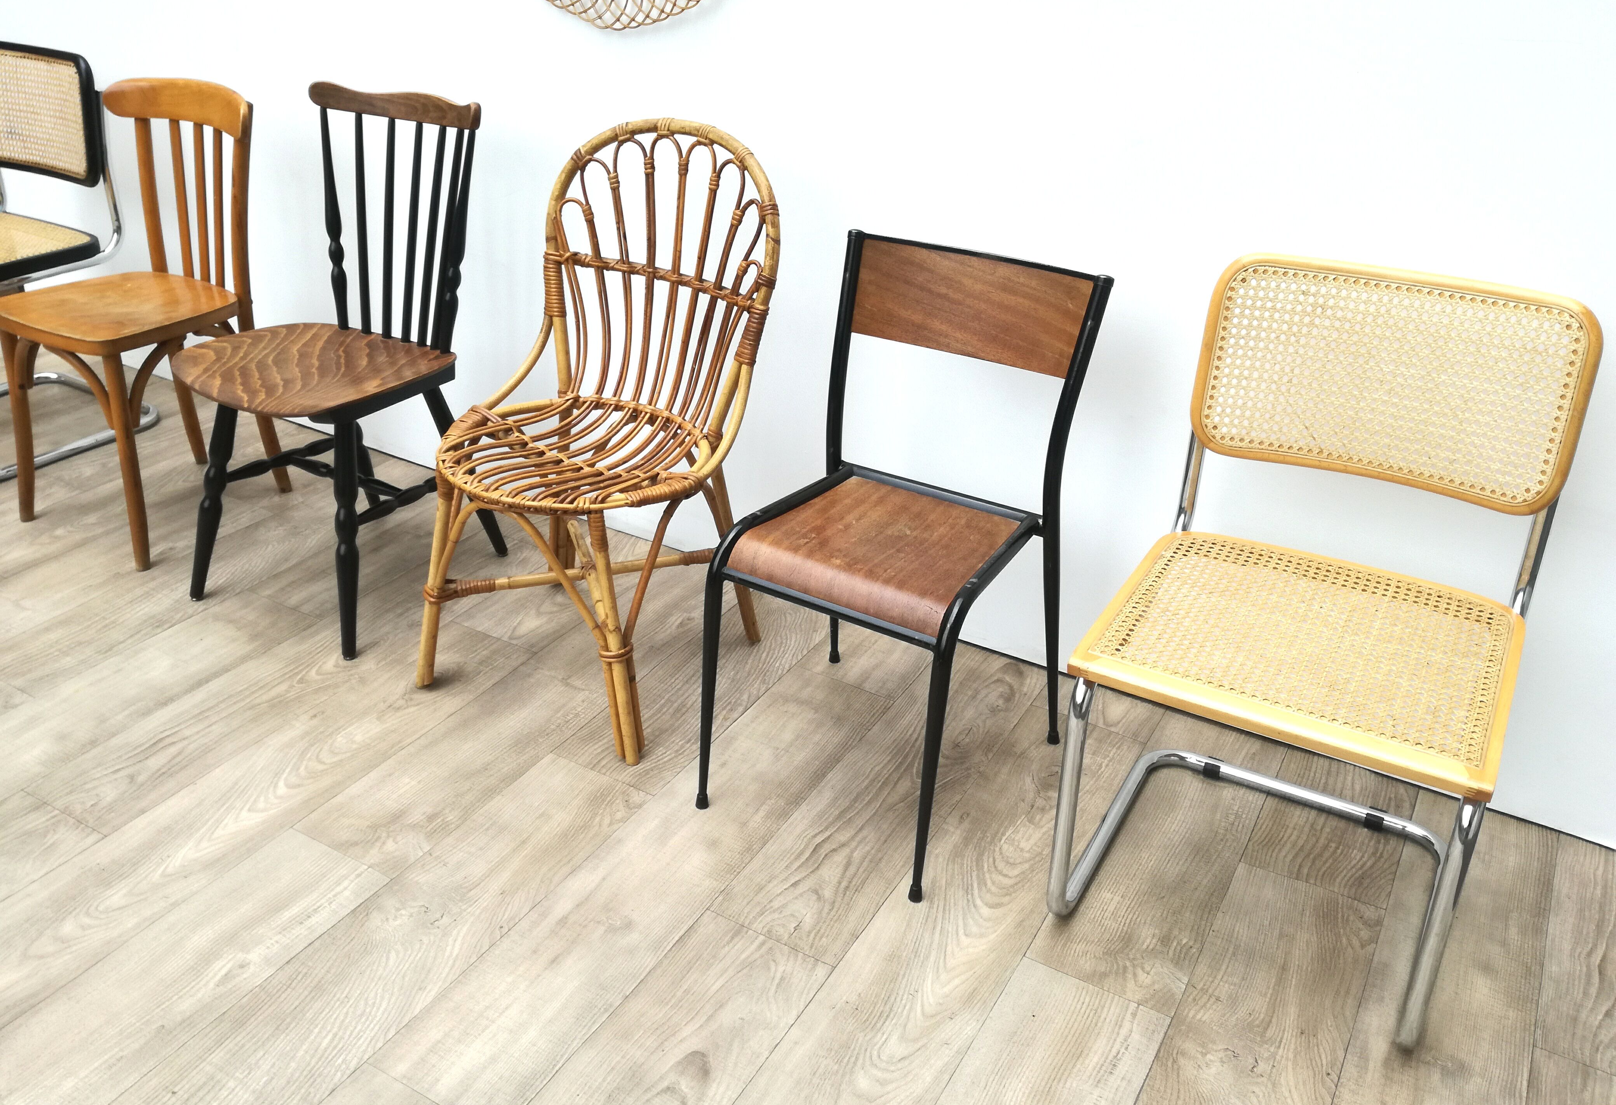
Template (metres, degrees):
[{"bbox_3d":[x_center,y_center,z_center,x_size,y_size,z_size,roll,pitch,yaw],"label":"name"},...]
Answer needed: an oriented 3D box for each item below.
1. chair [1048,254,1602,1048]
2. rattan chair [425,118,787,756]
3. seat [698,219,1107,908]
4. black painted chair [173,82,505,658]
[{"bbox_3d":[0.649,0.117,1.625,0.472,0.810,0.570,15,32,25],"label":"chair"},{"bbox_3d":[-0.364,-0.212,2.105,0.485,0.891,0.535,15,32,24],"label":"rattan chair"},{"bbox_3d":[0.118,0.004,1.851,0.445,0.785,0.490,17,33,28],"label":"seat"},{"bbox_3d":[-0.886,-0.351,2.349,0.448,0.882,0.522,16,32,26],"label":"black painted chair"}]

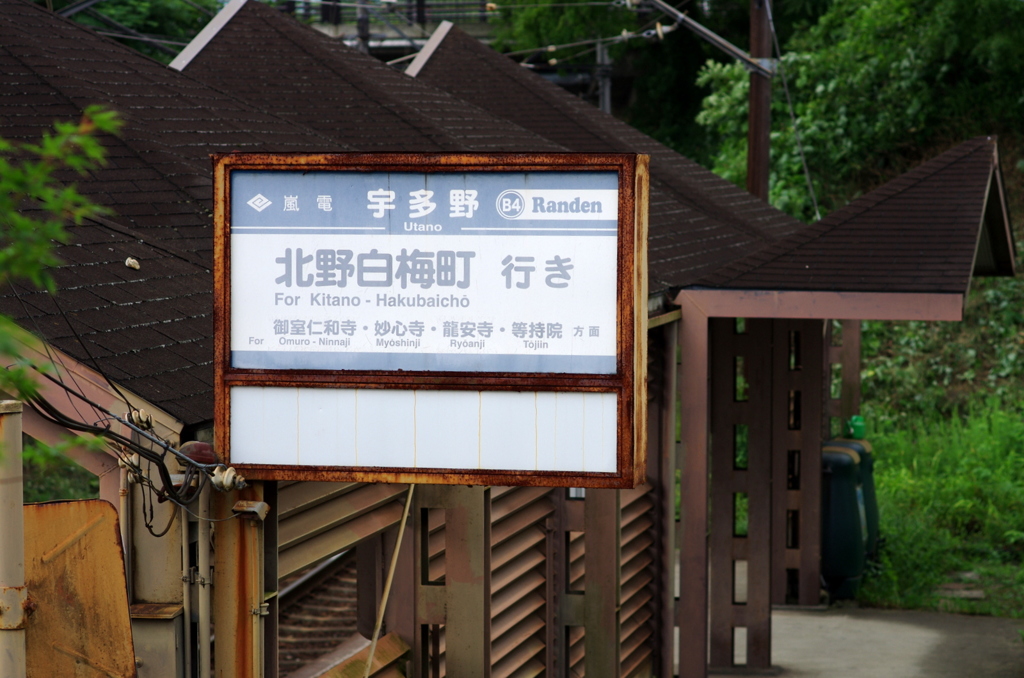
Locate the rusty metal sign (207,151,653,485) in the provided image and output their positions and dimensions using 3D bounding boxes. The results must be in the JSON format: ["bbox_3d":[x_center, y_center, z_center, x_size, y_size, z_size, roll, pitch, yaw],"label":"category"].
[{"bbox_3d":[-0.248,-0.063,9.040,1.300,0.993,0.210,1,4,12],"label":"rusty metal sign"}]

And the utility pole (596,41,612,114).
[{"bbox_3d":[1.649,-2.151,53.206,0.250,6.400,0.250,1,4,11],"label":"utility pole"}]

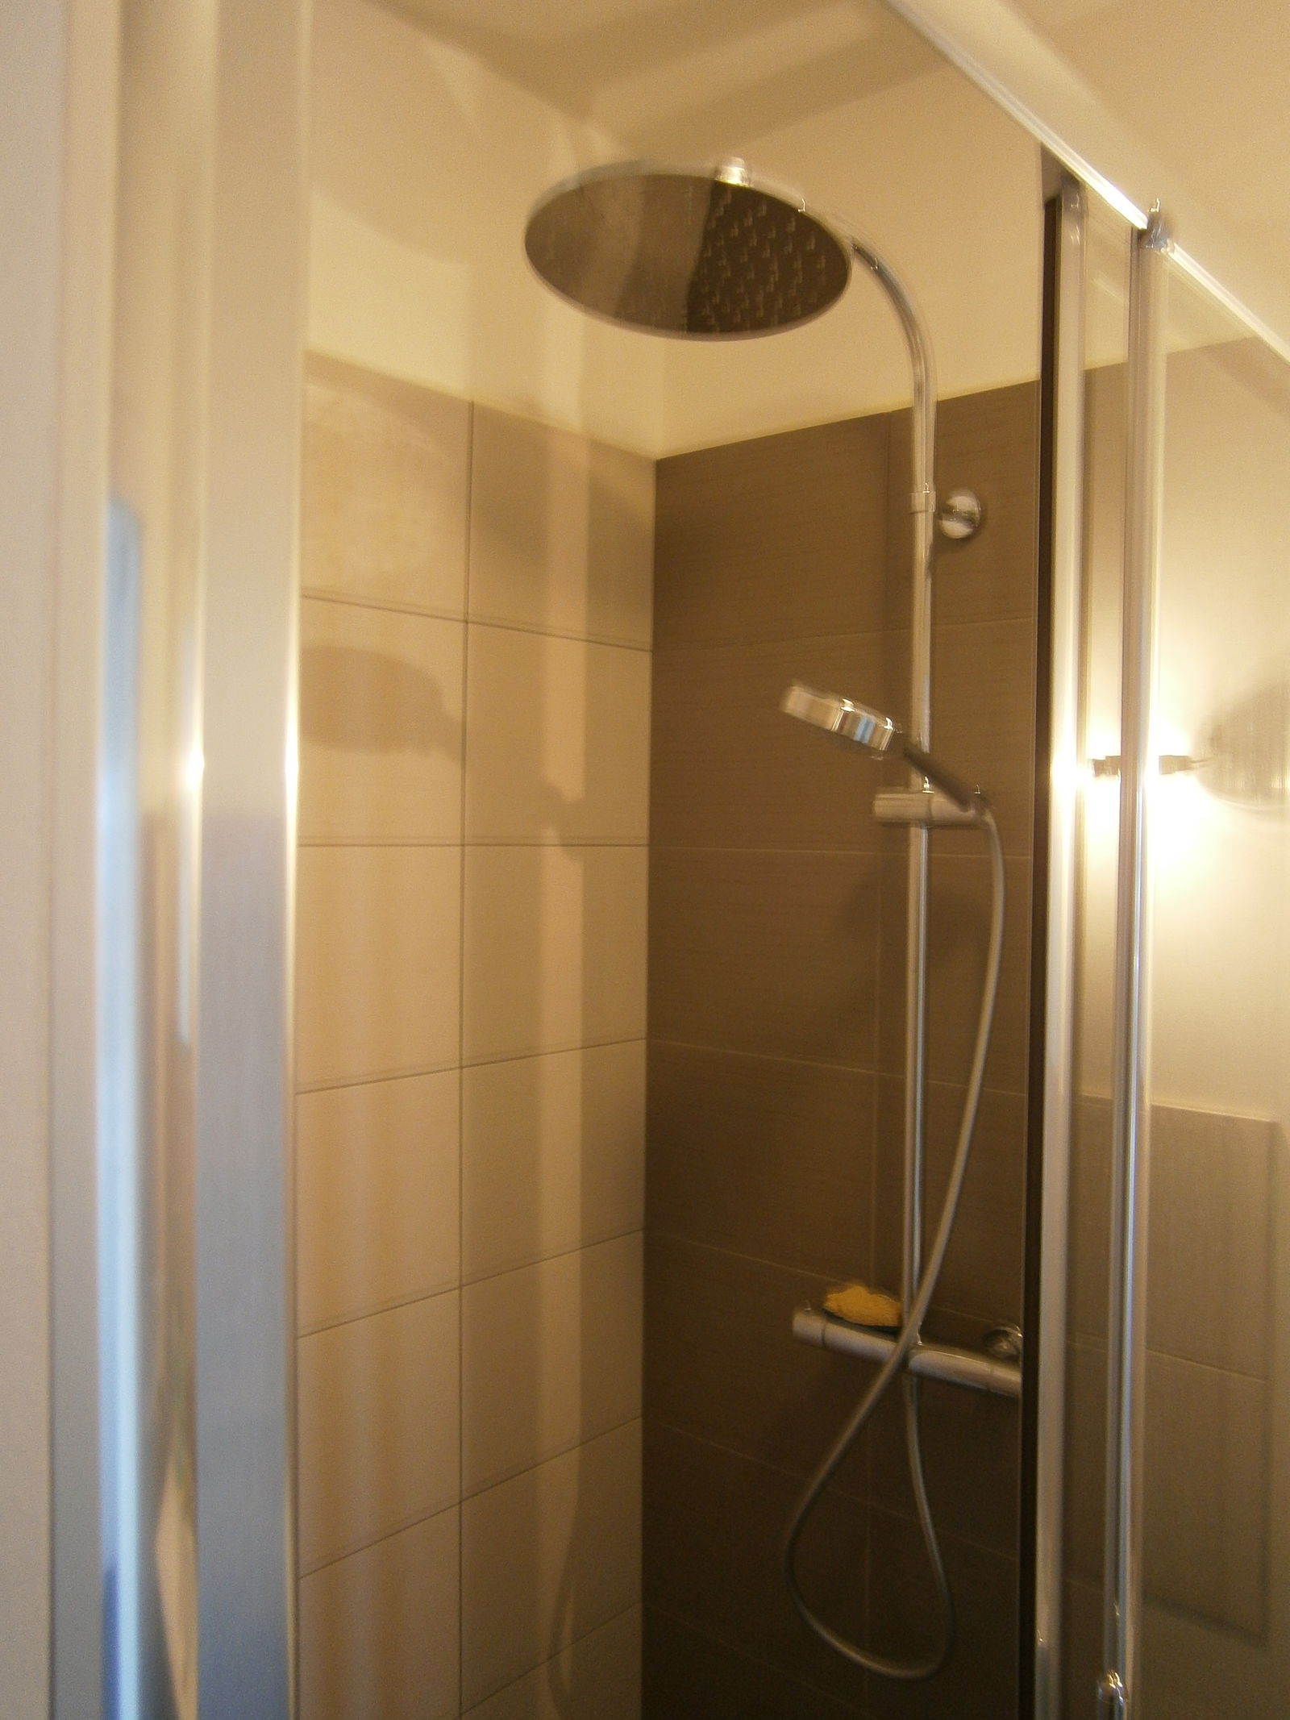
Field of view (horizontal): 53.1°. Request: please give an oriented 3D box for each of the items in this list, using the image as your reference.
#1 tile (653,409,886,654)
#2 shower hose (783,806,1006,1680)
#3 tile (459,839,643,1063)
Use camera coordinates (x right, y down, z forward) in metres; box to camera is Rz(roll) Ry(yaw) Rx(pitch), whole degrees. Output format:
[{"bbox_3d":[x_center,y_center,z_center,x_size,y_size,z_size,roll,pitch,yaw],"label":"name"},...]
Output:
[{"bbox_3d":[0.145,-0.386,1.559,0.332,0.242,0.009,2,3,38],"label":"tile"},{"bbox_3d":[0.255,0.398,1.361,0.236,0.910,0.070,2,2,40],"label":"shower hose"},{"bbox_3d":[-0.103,0.108,1.579,0.010,0.248,0.310,2,2,42],"label":"tile"}]

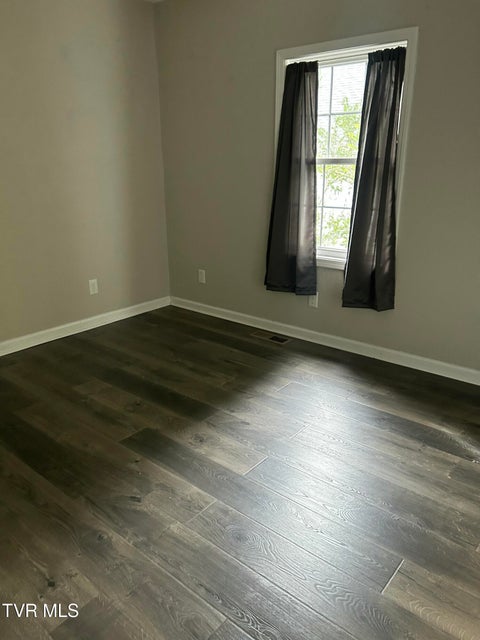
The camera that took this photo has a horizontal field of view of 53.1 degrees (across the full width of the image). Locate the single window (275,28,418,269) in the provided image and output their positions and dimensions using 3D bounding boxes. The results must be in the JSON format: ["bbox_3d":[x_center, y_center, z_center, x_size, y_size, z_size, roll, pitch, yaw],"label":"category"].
[{"bbox_3d":[0.643,-1.044,3.180,0.957,1.412,0.100,14,23,37],"label":"single window"}]

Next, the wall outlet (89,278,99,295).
[{"bbox_3d":[-1.180,-0.263,3.868,0.010,0.120,0.069,14,23,37],"label":"wall outlet"}]

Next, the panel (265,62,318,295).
[{"bbox_3d":[0.373,-0.951,3.372,0.450,1.535,0.110,14,23,37],"label":"panel"}]

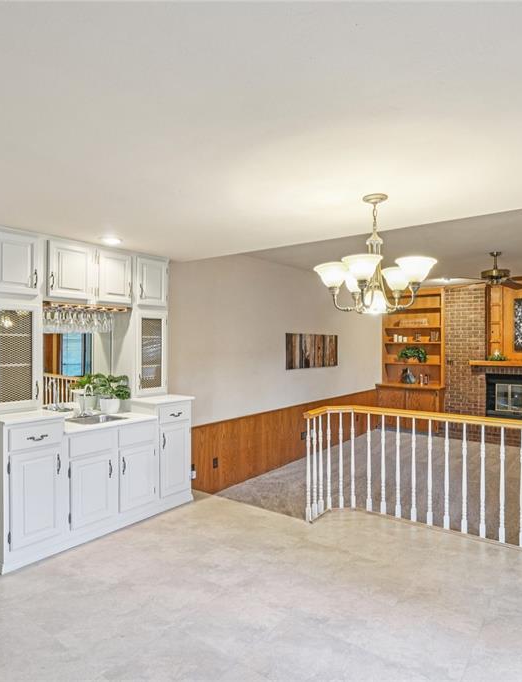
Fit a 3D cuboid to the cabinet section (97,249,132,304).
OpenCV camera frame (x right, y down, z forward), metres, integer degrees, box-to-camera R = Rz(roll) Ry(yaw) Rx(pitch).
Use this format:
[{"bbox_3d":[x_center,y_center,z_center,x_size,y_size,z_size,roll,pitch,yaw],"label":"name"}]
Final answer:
[{"bbox_3d":[-1.306,-0.504,3.523,0.344,0.420,0.325,-1,-1,37],"label":"cabinet section"}]

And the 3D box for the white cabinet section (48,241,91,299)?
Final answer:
[{"bbox_3d":[-1.535,-0.506,3.221,0.344,0.420,0.345,-1,-1,37],"label":"white cabinet section"}]

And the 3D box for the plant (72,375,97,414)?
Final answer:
[{"bbox_3d":[-1.441,0.429,3.499,0.220,0.320,0.230,0,0,38],"label":"plant"}]

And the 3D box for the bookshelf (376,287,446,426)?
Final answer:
[{"bbox_3d":[2.918,0.341,8.269,1.190,2.730,0.570,0,0,38],"label":"bookshelf"}]

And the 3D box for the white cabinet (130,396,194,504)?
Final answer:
[{"bbox_3d":[-0.954,0.941,3.748,0.645,0.888,0.410,0,0,38],"label":"white cabinet"}]

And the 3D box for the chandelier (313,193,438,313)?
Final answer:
[{"bbox_3d":[0.615,-0.456,2.281,0.630,0.615,0.630,0,0,38],"label":"chandelier"}]

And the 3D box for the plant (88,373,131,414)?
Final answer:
[{"bbox_3d":[-1.228,0.429,3.479,0.290,0.320,0.310,0,0,0],"label":"plant"}]

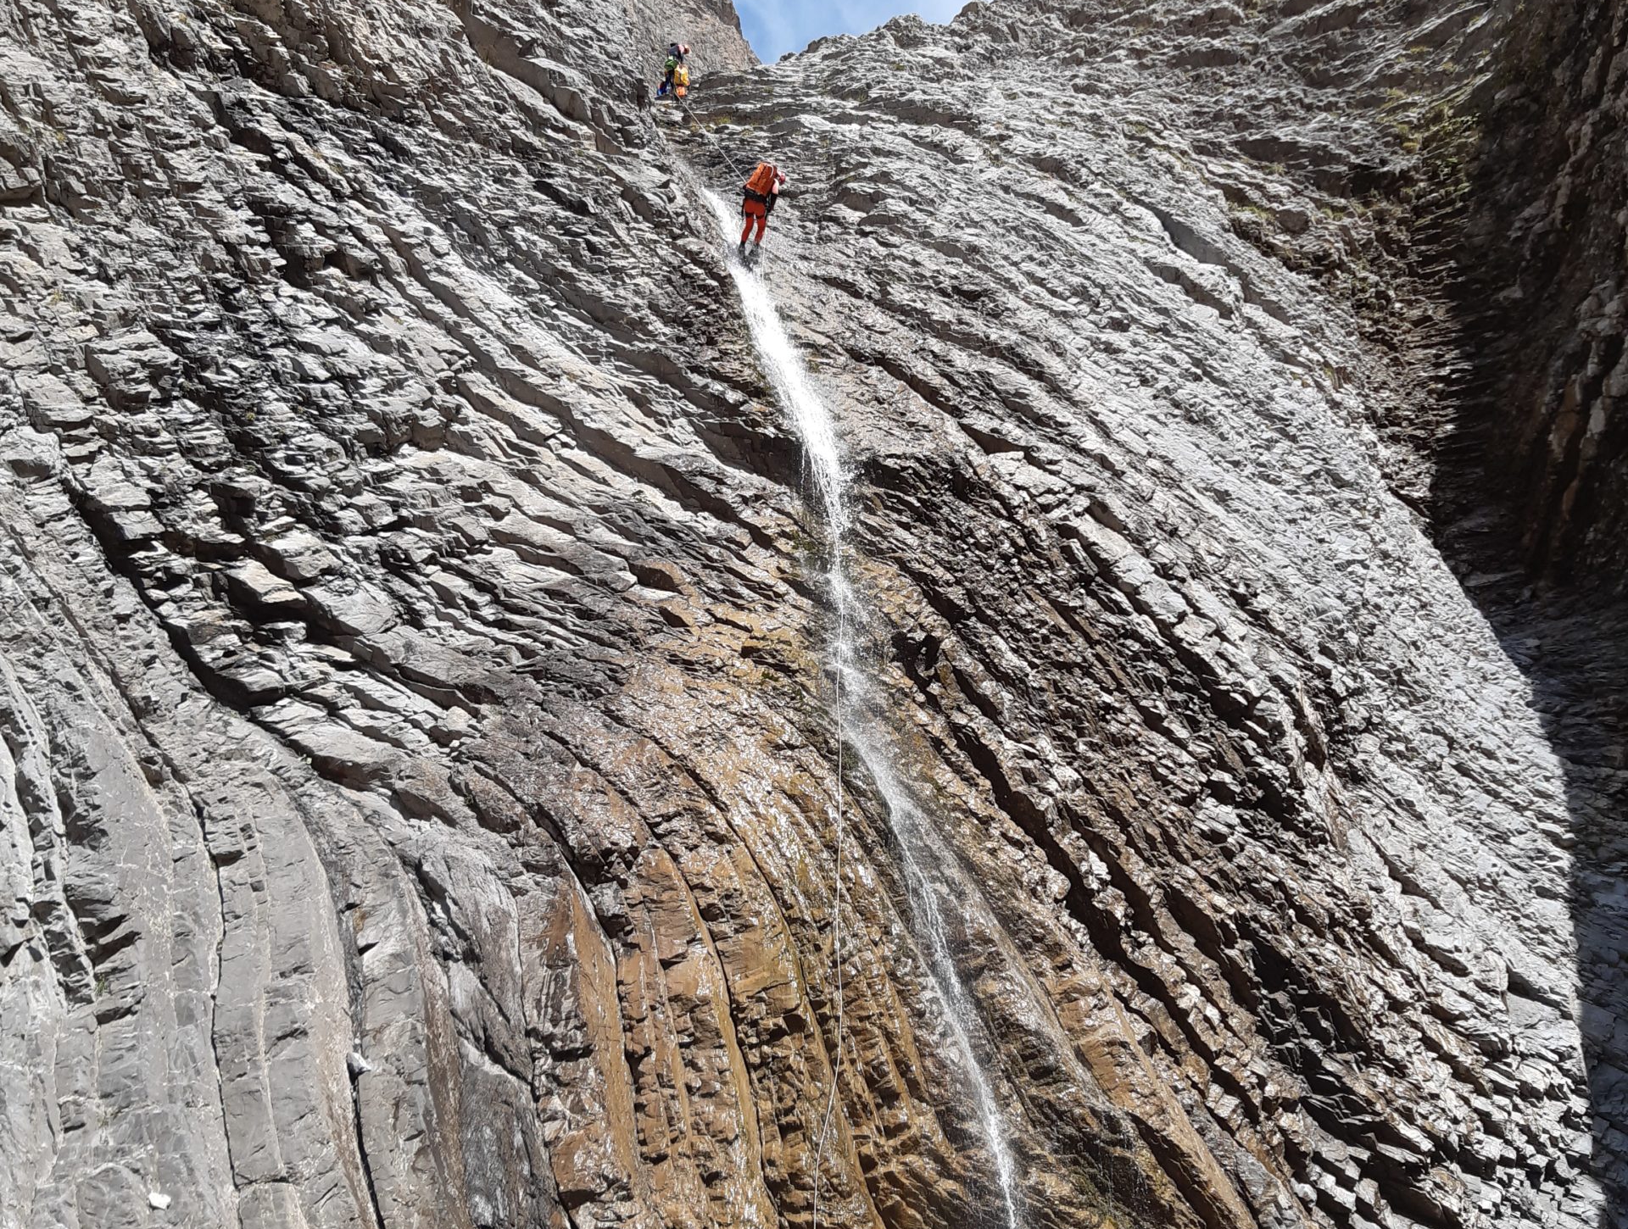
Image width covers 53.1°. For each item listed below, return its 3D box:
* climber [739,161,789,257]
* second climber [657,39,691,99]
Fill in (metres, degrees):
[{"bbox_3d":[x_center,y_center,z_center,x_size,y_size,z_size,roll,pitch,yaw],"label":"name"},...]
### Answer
[{"bbox_3d":[-0.819,-6.632,26.676,0.680,1.680,0.650,7,-14,-6],"label":"climber"},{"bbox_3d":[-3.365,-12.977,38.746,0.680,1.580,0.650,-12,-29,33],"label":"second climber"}]

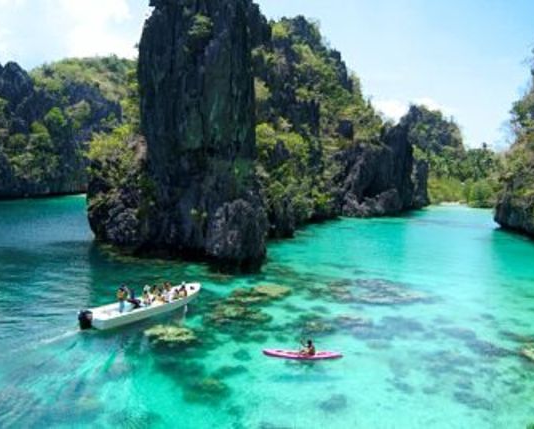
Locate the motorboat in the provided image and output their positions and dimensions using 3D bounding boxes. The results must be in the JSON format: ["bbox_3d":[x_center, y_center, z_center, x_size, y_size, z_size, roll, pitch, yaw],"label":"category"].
[{"bbox_3d":[-7.850,5.851,31.254,8.000,1.500,2.150,-5,8,-42],"label":"motorboat"}]

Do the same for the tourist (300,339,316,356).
[{"bbox_3d":[2.040,6.668,24.130,0.820,0.820,0.520,1,6,6],"label":"tourist"}]

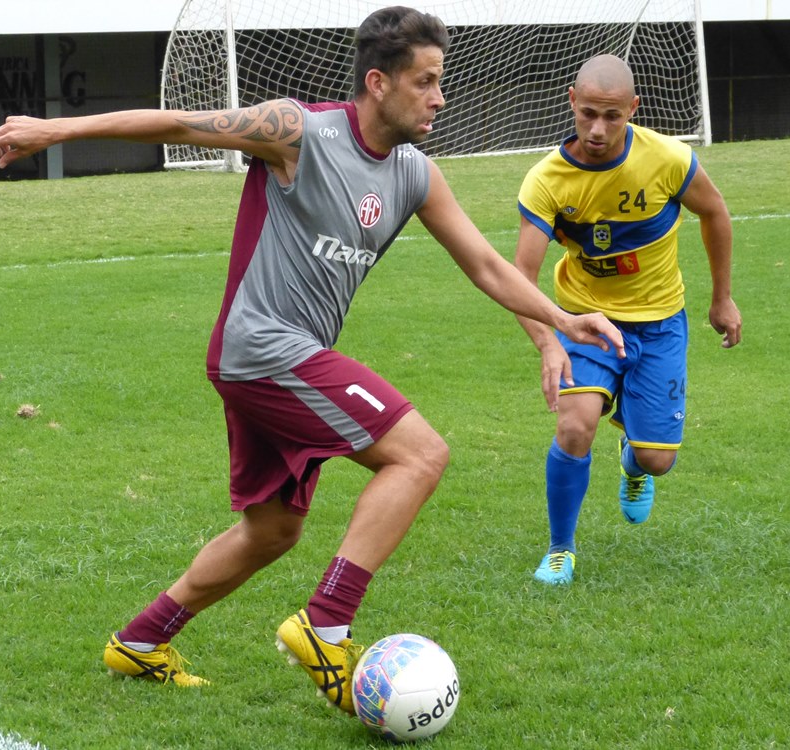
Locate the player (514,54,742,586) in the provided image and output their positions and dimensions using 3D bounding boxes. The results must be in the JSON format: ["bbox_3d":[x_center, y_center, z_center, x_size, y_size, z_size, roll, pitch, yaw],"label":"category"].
[{"bbox_3d":[0.617,-0.167,6.748,0.570,1.400,0.700,2,8,18],"label":"player"}]

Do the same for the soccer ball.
[{"bbox_3d":[0.023,0.642,5.220,0.220,0.220,0.220,0,8,0],"label":"soccer ball"}]

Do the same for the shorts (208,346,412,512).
[{"bbox_3d":[-0.177,0.112,5.320,0.410,0.355,0.370,2,8,13],"label":"shorts"}]

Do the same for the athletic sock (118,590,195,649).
[{"bbox_3d":[-0.527,0.540,5.620,0.105,0.135,0.090,46,5,9],"label":"athletic sock"}]

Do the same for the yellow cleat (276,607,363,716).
[{"bbox_3d":[-0.145,0.604,5.320,0.105,0.270,0.100,-39,12,0],"label":"yellow cleat"}]

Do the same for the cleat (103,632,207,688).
[{"bbox_3d":[-0.529,0.631,5.620,0.270,0.100,0.100,13,6,12],"label":"cleat"}]

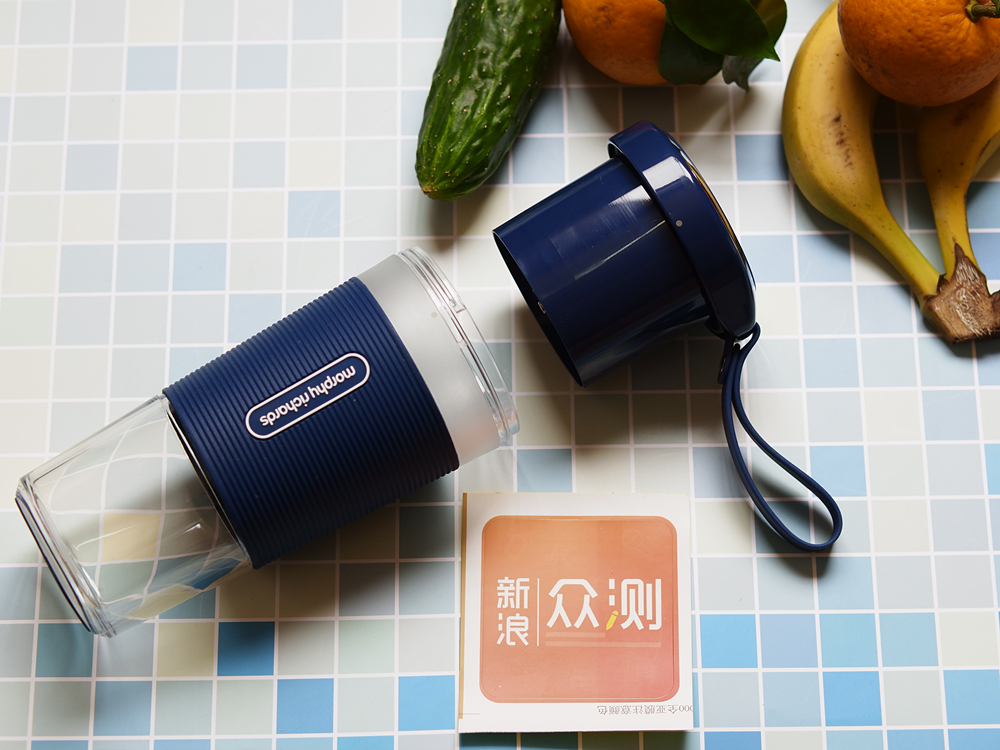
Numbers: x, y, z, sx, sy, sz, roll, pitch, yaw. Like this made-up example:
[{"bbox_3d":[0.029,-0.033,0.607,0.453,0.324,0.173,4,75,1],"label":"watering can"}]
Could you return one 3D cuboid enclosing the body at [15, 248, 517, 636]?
[{"bbox_3d":[-0.088,0.028,0.921,0.174,0.082,0.082,-29,77,-8],"label":"body"}]

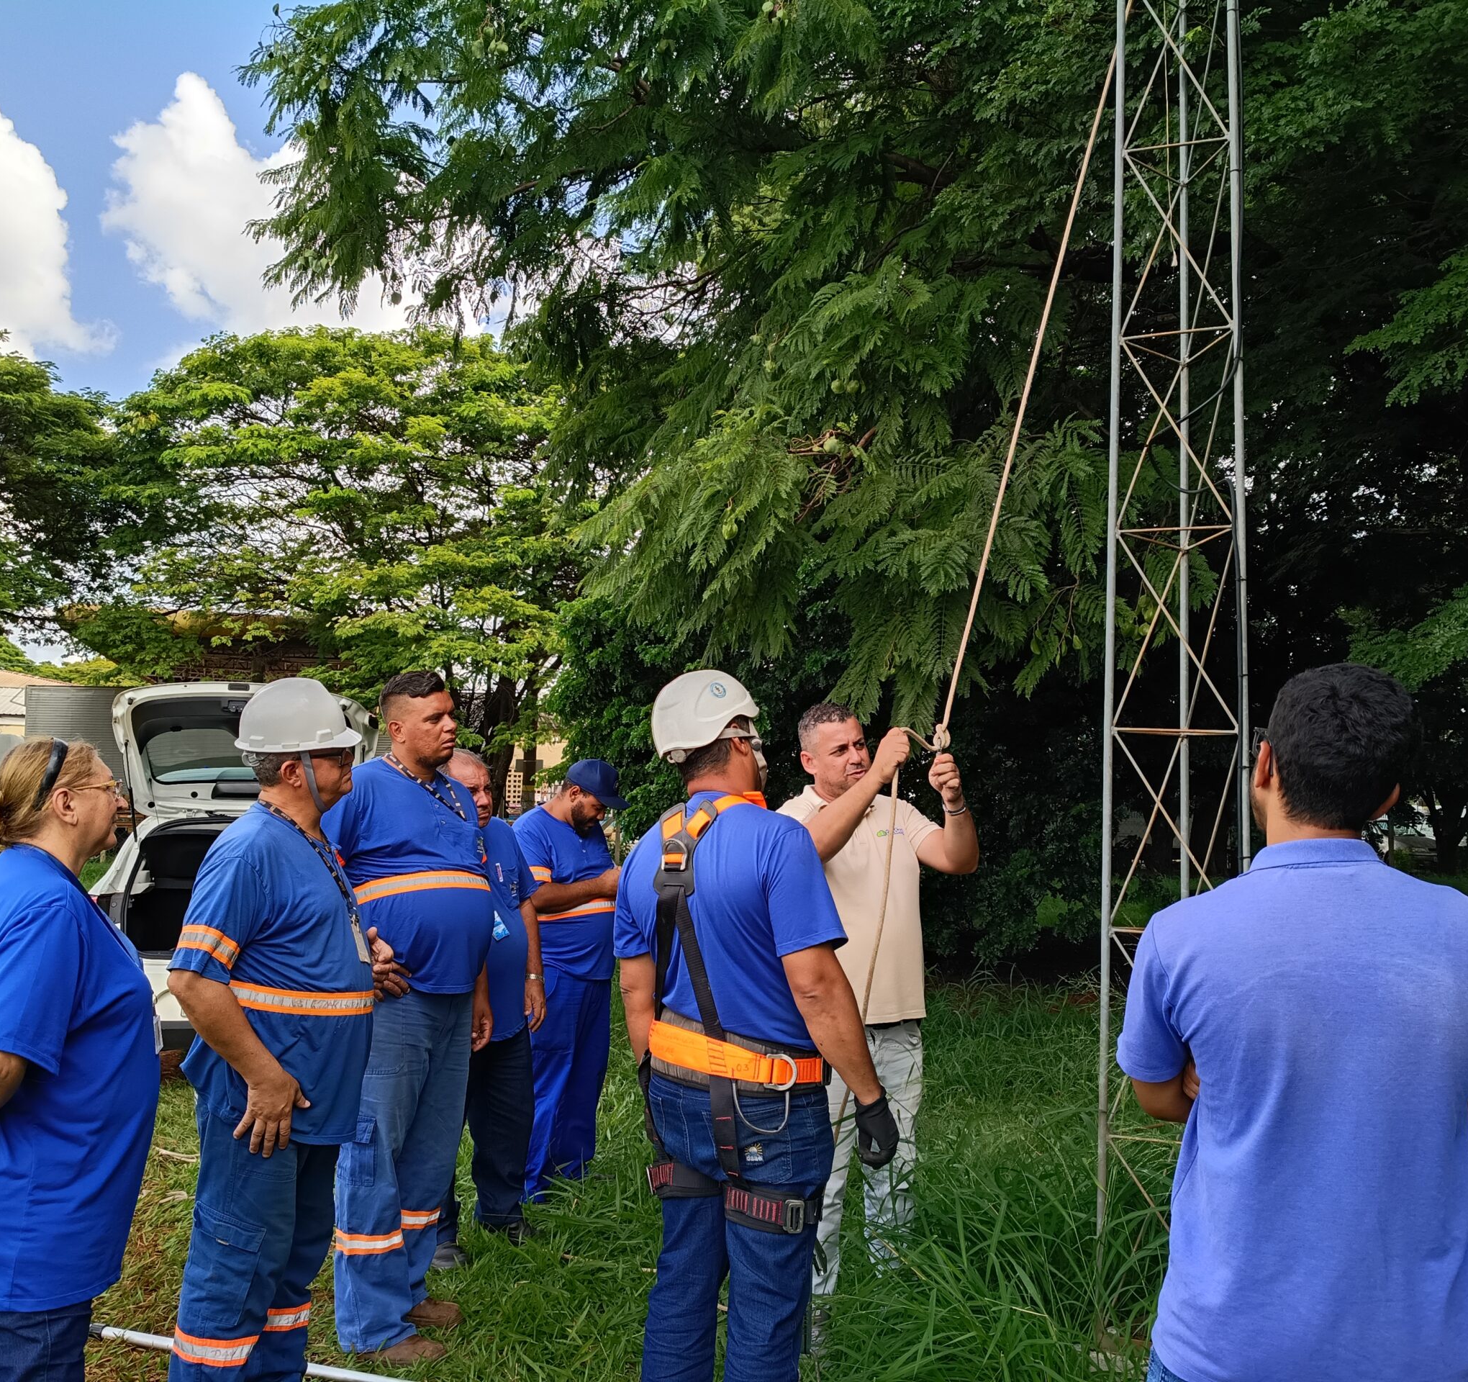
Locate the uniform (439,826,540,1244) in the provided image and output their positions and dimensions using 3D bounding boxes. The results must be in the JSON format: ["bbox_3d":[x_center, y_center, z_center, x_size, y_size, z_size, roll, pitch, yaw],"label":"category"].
[{"bbox_3d":[-0.781,1.102,4.675,0.330,1.390,0.520,-2,-6,38],"label":"uniform"}]

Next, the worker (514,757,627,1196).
[{"bbox_3d":[-0.590,1.070,5.143,0.450,1.660,0.520,-2,-6,32],"label":"worker"}]

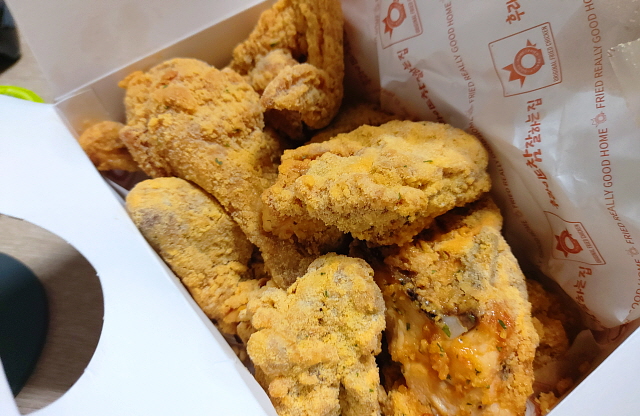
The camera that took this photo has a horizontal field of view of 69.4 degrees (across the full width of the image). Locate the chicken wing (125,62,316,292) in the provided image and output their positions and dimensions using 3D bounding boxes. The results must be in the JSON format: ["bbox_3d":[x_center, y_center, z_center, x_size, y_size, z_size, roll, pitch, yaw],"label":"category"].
[{"bbox_3d":[-0.046,-0.020,0.225,0.065,0.052,0.128,-31,80,-15],"label":"chicken wing"}]

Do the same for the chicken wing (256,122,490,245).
[{"bbox_3d":[0.024,-0.010,0.200,0.098,0.040,0.050,-10,58,-3],"label":"chicken wing"}]

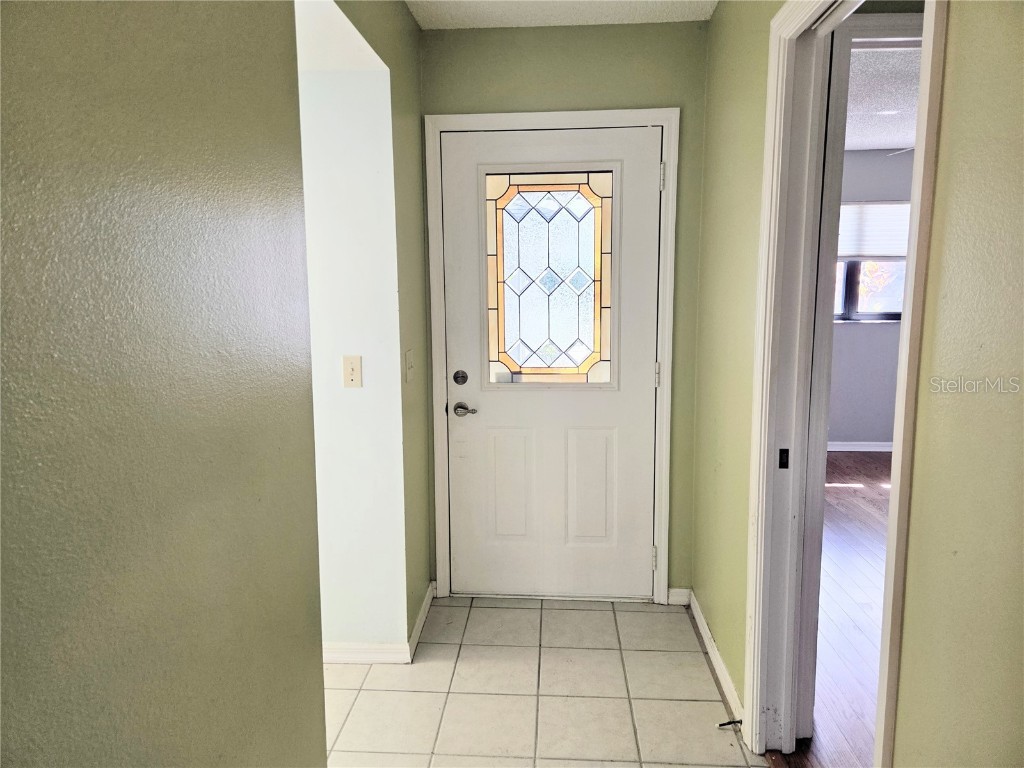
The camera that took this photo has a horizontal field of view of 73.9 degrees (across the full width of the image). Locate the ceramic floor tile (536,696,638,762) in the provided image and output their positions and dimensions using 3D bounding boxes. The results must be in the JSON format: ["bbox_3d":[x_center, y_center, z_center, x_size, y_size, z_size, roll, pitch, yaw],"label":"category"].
[{"bbox_3d":[0.240,1.119,2.212,0.311,0.010,0.316,0,8,4],"label":"ceramic floor tile"}]

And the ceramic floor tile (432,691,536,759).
[{"bbox_3d":[-0.075,1.116,2.230,0.308,0.010,0.308,0,9,4],"label":"ceramic floor tile"}]

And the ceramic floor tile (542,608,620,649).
[{"bbox_3d":[0.280,1.022,2.831,0.308,0.010,0.308,0,9,4],"label":"ceramic floor tile"}]

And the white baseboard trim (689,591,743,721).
[{"bbox_3d":[0.768,1.009,2.594,0.013,0.083,0.845,0,9,5],"label":"white baseboard trim"}]

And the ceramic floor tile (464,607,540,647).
[{"bbox_3d":[-0.034,1.022,2.852,0.308,0.010,0.308,0,9,4],"label":"ceramic floor tile"}]

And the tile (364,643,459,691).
[{"bbox_3d":[-0.368,1.073,2.571,0.311,0.010,0.316,0,8,4],"label":"tile"}]

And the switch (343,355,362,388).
[{"bbox_3d":[-0.574,-0.043,2.450,0.070,0.115,0.012,0,8,4],"label":"switch"}]

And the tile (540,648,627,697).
[{"bbox_3d":[0.260,1.069,2.521,0.308,0.010,0.308,0,9,4],"label":"tile"}]

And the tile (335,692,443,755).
[{"bbox_3d":[-0.390,1.115,2.251,0.308,0.010,0.308,0,9,4],"label":"tile"}]

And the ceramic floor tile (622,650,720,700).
[{"bbox_3d":[0.574,1.069,2.500,0.308,0.010,0.308,0,9,4],"label":"ceramic floor tile"}]

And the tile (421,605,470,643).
[{"bbox_3d":[-0.283,1.027,2.884,0.182,0.010,0.316,0,8,4],"label":"tile"}]

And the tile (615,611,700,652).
[{"bbox_3d":[0.595,1.022,2.811,0.308,0.010,0.308,0,9,4],"label":"tile"}]

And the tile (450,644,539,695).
[{"bbox_3d":[-0.053,1.073,2.550,0.311,0.010,0.316,0,8,4],"label":"tile"}]

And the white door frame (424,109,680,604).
[{"bbox_3d":[0.173,-0.071,2.996,1.045,2.125,0.110,0,8,4],"label":"white door frame"}]

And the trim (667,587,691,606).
[{"bbox_3d":[0.750,0.949,3.041,0.100,0.082,0.014,0,8,4],"label":"trim"}]

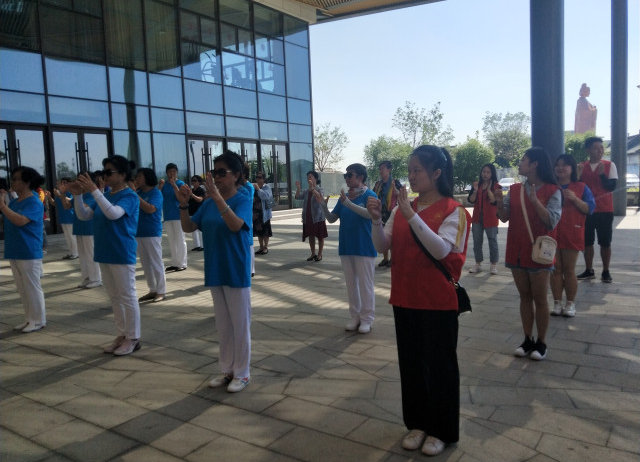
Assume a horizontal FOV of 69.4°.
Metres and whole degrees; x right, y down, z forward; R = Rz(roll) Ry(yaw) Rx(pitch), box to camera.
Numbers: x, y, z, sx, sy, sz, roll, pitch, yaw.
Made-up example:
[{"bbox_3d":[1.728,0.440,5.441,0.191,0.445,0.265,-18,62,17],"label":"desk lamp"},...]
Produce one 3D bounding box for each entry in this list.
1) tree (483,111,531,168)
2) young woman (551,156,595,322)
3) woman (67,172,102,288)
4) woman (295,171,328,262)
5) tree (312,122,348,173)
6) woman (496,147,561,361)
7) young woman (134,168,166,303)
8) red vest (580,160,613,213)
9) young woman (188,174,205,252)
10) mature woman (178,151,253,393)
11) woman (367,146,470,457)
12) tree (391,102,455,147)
[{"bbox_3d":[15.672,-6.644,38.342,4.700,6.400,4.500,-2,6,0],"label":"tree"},{"bbox_3d":[2.531,0.044,4.650,0.420,1.580,0.500,-8,9,-44],"label":"young woman"},{"bbox_3d":[-3.220,-0.010,6.400,0.480,1.570,0.450,3,8,40],"label":"woman"},{"bbox_3d":[-0.147,-0.276,8.200,0.520,1.570,0.450,4,8,42],"label":"woman"},{"bbox_3d":[0.530,-5.800,37.000,3.500,5.600,3.500,-2,6,0],"label":"tree"},{"bbox_3d":[1.610,0.180,3.500,0.440,1.610,0.500,-7,8,-39],"label":"woman"},{"bbox_3d":[-2.071,0.049,5.650,0.500,1.590,0.460,-5,7,-30],"label":"young woman"},{"bbox_3d":[3.483,-0.559,5.830,0.460,0.700,0.280,4,8,42],"label":"red vest"},{"bbox_3d":[-2.540,-0.388,9.600,0.480,1.570,0.450,4,8,40],"label":"young woman"},{"bbox_3d":[-0.680,0.280,3.060,0.500,1.600,0.450,4,8,42],"label":"mature woman"},{"bbox_3d":[0.525,0.370,2.390,0.440,1.610,0.500,-7,8,-42],"label":"woman"},{"bbox_3d":[6.500,-5.000,29.000,3.900,5.800,3.900,-2,6,0],"label":"tree"}]

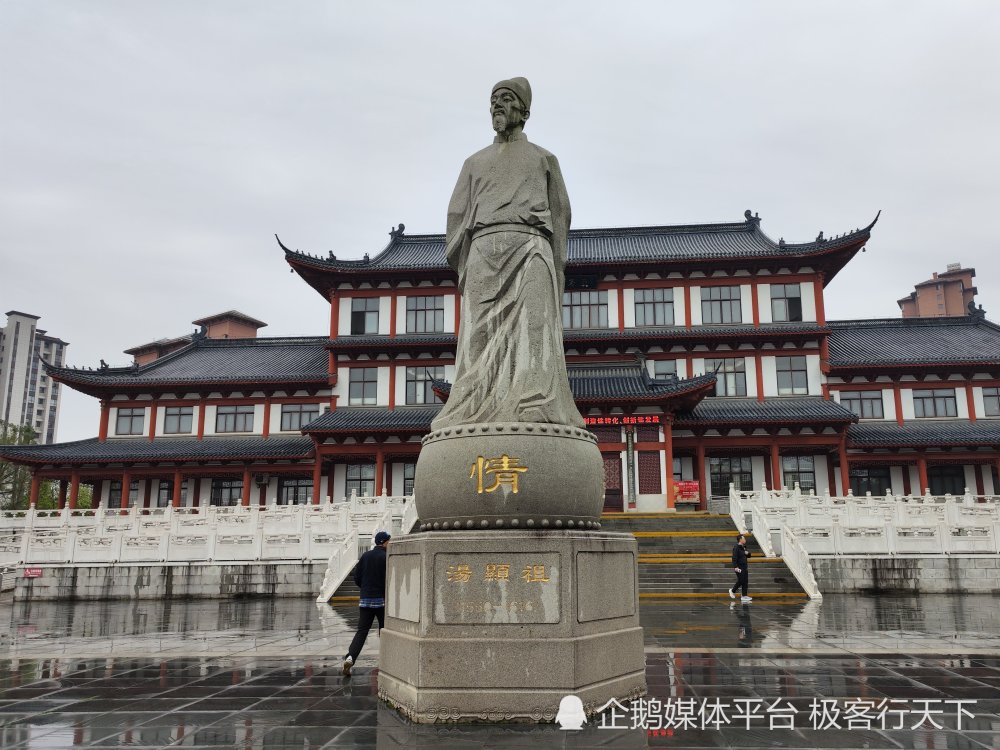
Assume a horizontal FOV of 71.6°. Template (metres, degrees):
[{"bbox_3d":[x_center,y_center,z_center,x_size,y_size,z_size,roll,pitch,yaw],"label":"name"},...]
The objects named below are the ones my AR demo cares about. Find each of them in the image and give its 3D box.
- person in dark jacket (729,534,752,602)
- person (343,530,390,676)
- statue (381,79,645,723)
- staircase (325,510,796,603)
[{"bbox_3d":[6.351,5.099,18.419,0.580,1.700,0.480,-3,-13,10],"label":"person in dark jacket"},{"bbox_3d":[-1.608,2.957,9.069,0.580,1.730,0.720,-7,-15,26],"label":"person"},{"bbox_3d":[0.094,-0.202,8.462,2.900,7.600,2.600,-2,-13,6],"label":"statue"},{"bbox_3d":[2.274,5.783,23.089,13.000,2.500,9.300,-1,-13,4],"label":"staircase"}]

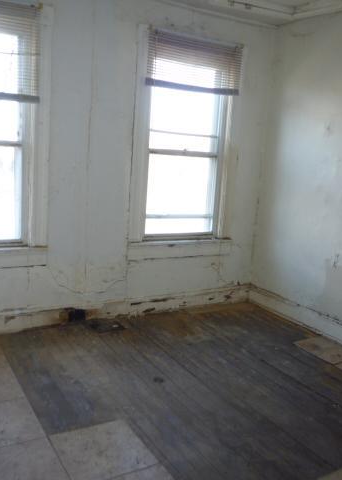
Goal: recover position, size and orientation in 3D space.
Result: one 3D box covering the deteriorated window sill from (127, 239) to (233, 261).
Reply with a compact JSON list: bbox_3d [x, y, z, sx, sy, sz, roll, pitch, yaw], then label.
[{"bbox_3d":[0.104,0.082,4.239,1.081,0.156,0.100,-2,12,-31],"label":"deteriorated window sill"}]

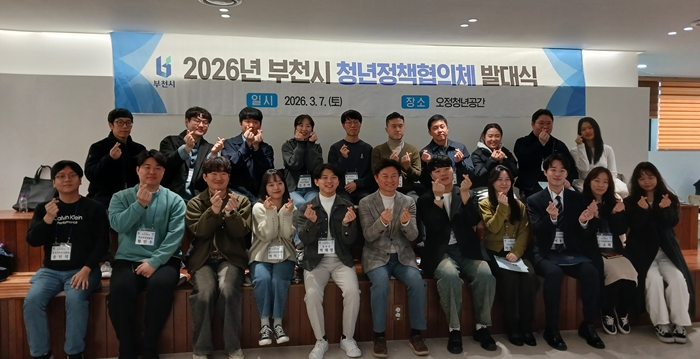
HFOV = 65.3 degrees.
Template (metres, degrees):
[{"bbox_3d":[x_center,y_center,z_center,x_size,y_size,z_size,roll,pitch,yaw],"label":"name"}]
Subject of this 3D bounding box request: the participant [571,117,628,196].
[{"bbox_3d":[2.326,0.053,5.189,0.500,1.294,0.720,0,3,3],"label":"participant"}]

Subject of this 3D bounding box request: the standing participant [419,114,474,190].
[{"bbox_3d":[0.894,0.060,4.948,0.500,1.307,0.750,0,3,-7],"label":"standing participant"}]

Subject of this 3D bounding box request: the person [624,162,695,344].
[{"bbox_3d":[2.492,0.520,4.435,0.560,1.310,0.760,0,3,4],"label":"person"}]

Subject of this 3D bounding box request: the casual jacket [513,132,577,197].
[{"bbox_3d":[1.852,-0.125,5.244,0.620,0.700,0.420,1,4,10],"label":"casual jacket"}]

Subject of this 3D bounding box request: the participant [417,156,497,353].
[{"bbox_3d":[0.803,0.511,4.169,0.560,1.360,0.720,0,3,-5],"label":"participant"}]

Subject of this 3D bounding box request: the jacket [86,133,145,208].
[{"bbox_3d":[-1.956,-0.035,4.613,0.570,0.723,0.420,-1,3,-14],"label":"jacket"}]

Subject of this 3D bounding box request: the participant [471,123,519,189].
[{"bbox_3d":[1.356,0.080,5.010,0.500,1.180,0.740,0,3,5],"label":"participant"}]

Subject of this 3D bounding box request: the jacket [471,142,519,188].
[{"bbox_3d":[1.343,-0.093,5.139,0.500,0.550,0.420,0,3,6],"label":"jacket"}]

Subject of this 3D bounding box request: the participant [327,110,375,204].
[{"bbox_3d":[0.013,0.053,4.792,0.480,1.338,0.750,0,3,-7],"label":"participant"}]

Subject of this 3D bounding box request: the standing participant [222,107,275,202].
[{"bbox_3d":[-0.857,0.058,4.640,0.500,1.345,0.750,-1,3,-10],"label":"standing participant"}]

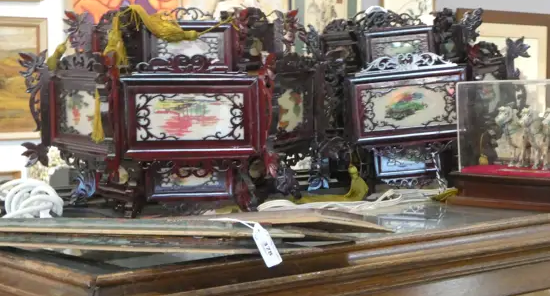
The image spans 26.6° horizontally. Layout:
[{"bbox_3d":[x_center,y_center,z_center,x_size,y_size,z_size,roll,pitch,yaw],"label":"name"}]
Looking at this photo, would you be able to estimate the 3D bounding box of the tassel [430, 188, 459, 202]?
[{"bbox_3d":[0.238,0.065,1.637,0.043,0.020,0.028,-2,7,-20],"label":"tassel"}]

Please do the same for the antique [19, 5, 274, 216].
[{"bbox_3d":[-0.142,-0.059,1.603,0.410,0.270,0.355,1,6,5],"label":"antique"}]

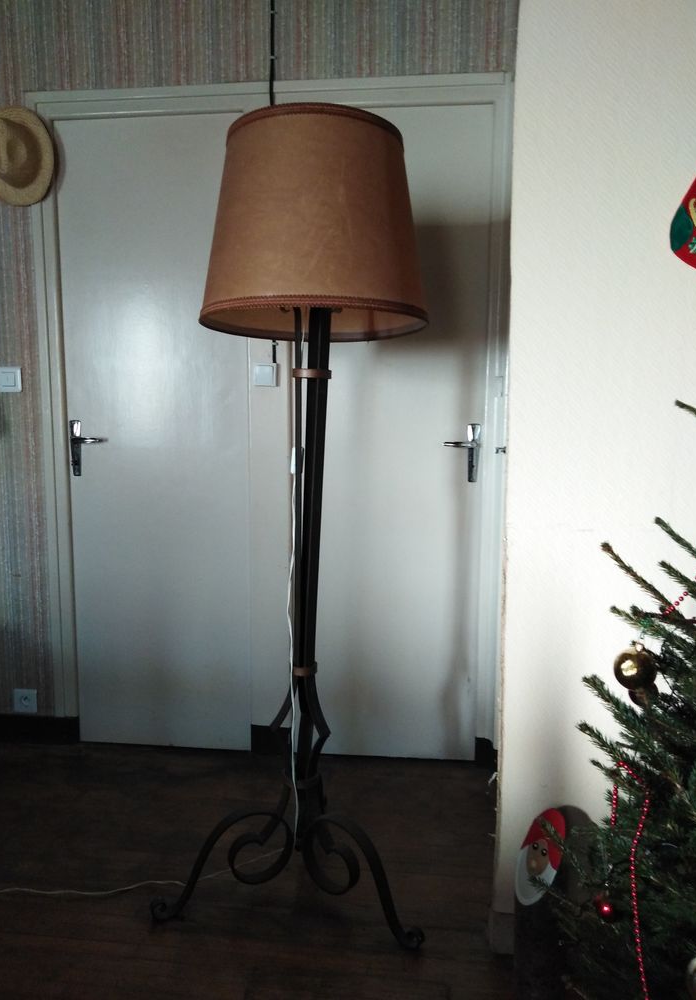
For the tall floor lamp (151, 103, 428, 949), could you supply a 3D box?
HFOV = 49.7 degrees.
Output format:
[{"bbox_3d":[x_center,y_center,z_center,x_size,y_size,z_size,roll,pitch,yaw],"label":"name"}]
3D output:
[{"bbox_3d":[-0.118,0.075,1.762,0.620,1.730,0.580,1,7,6],"label":"tall floor lamp"}]

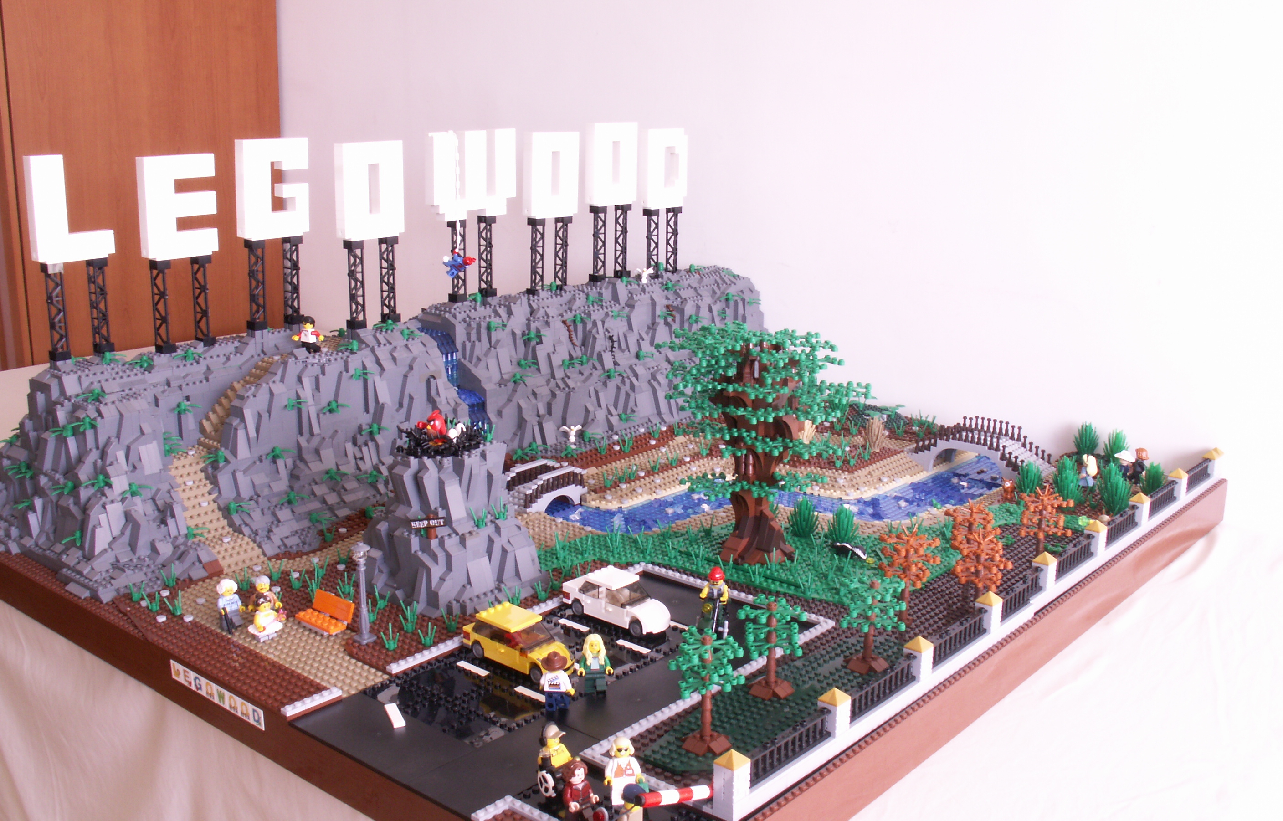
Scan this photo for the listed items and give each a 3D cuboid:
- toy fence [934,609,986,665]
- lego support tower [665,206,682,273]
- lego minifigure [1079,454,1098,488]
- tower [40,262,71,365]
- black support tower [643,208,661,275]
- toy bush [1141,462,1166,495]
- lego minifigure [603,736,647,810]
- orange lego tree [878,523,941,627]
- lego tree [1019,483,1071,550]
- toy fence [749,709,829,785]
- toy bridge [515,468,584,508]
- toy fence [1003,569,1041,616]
[{"bbox_3d":[0.237,0.173,0.988,0.008,0.020,0.096,12,18,39],"label":"toy fence"},{"bbox_3d":[0.044,-0.227,1.756,0.016,0.094,0.016,12,18,39],"label":"lego support tower"},{"bbox_3d":[0.498,0.065,1.442,0.020,0.039,0.019,12,18,40],"label":"lego minifigure"},{"bbox_3d":[-0.579,-0.097,1.282,0.016,0.096,0.016,12,18,39],"label":"tower"},{"bbox_3d":[0.013,-0.221,1.730,0.016,0.094,0.016,12,18,39],"label":"black support tower"},{"bbox_3d":[0.557,0.073,1.406,0.027,0.040,0.027,12,18,40],"label":"toy bush"},{"bbox_3d":[-0.011,0.223,0.801,0.026,0.043,0.015,-3,14,-13],"label":"lego minifigure"},{"bbox_3d":[0.220,0.134,1.063,0.052,0.085,0.052,0,14,0],"label":"orange lego tree"},{"bbox_3d":[0.364,0.107,1.179,0.048,0.081,0.048,12,18,39],"label":"lego tree"},{"bbox_3d":[0.092,0.212,0.823,0.008,0.020,0.096,12,18,39],"label":"toy fence"},{"bbox_3d":[-0.107,0.083,1.389,0.047,0.041,0.095,12,18,40],"label":"toy bridge"},{"bbox_3d":[0.310,0.153,1.067,0.008,0.020,0.096,12,18,40],"label":"toy fence"}]

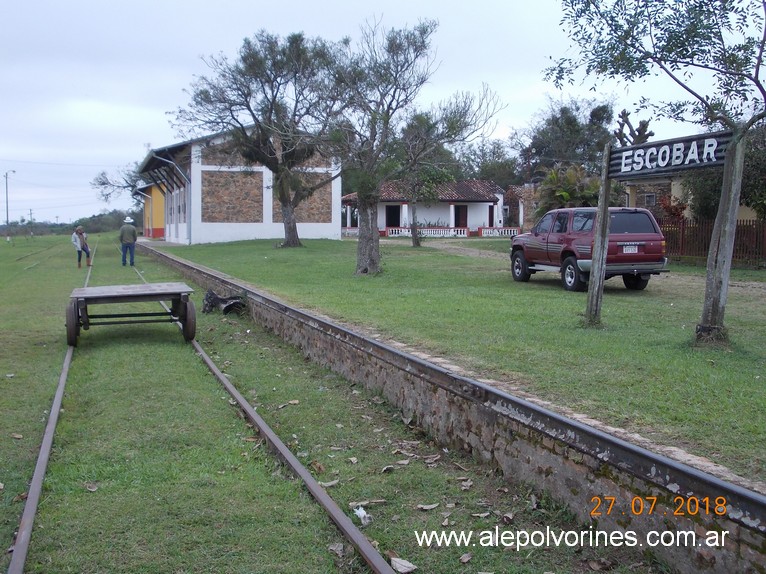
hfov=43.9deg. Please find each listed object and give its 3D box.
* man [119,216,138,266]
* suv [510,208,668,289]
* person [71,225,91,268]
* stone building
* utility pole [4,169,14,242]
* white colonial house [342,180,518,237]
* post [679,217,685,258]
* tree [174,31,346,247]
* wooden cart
[{"bbox_3d":[-9.611,-1.713,35.963,0.620,1.877,0.360,-1,4,-16],"label":"man"},{"bbox_3d":[4.420,-0.870,21.380,1.740,1.750,4.500,-1,5,-16],"label":"suv"},{"bbox_3d":[-11.168,-1.473,35.176,0.580,1.578,0.480,-3,4,-37],"label":"person"},{"bbox_3d":[-10.937,-7.160,70.399,13.100,7.711,23.000,-1,4,-16],"label":"stone building"},{"bbox_3d":[-39.071,-8.478,99.667,1.050,7.623,0.300,0,4,0],"label":"utility pole"},{"bbox_3d":[2.801,-6.631,80.200,13.925,4.662,9.000,0,4,-8],"label":"white colonial house"},{"bbox_3d":[10.527,-1.766,33.455,0.150,1.387,0.140,1,4,12],"label":"post"},{"bbox_3d":[-6.063,-7.248,47.143,8.415,10.674,8.000,0,4,0],"label":"tree"},{"bbox_3d":[-3.311,0.365,12.449,1.620,0.670,1.750,-1,4,-16],"label":"wooden cart"}]

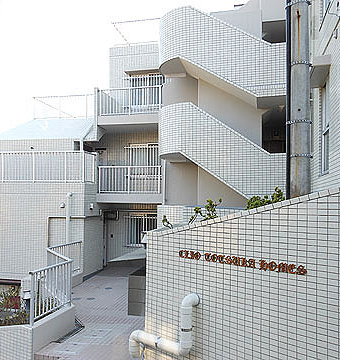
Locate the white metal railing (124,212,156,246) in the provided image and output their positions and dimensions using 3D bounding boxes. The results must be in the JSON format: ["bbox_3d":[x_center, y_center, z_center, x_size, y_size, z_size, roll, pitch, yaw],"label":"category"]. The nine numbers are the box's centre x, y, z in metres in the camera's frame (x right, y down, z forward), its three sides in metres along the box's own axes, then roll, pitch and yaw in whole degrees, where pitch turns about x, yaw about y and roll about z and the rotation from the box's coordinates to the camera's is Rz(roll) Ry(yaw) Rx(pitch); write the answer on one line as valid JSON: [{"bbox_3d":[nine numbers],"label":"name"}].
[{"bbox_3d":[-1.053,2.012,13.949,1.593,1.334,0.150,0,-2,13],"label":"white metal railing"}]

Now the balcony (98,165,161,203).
[{"bbox_3d":[-1.341,0.204,13.393,2.541,1.385,1.400,0,-2,13],"label":"balcony"}]

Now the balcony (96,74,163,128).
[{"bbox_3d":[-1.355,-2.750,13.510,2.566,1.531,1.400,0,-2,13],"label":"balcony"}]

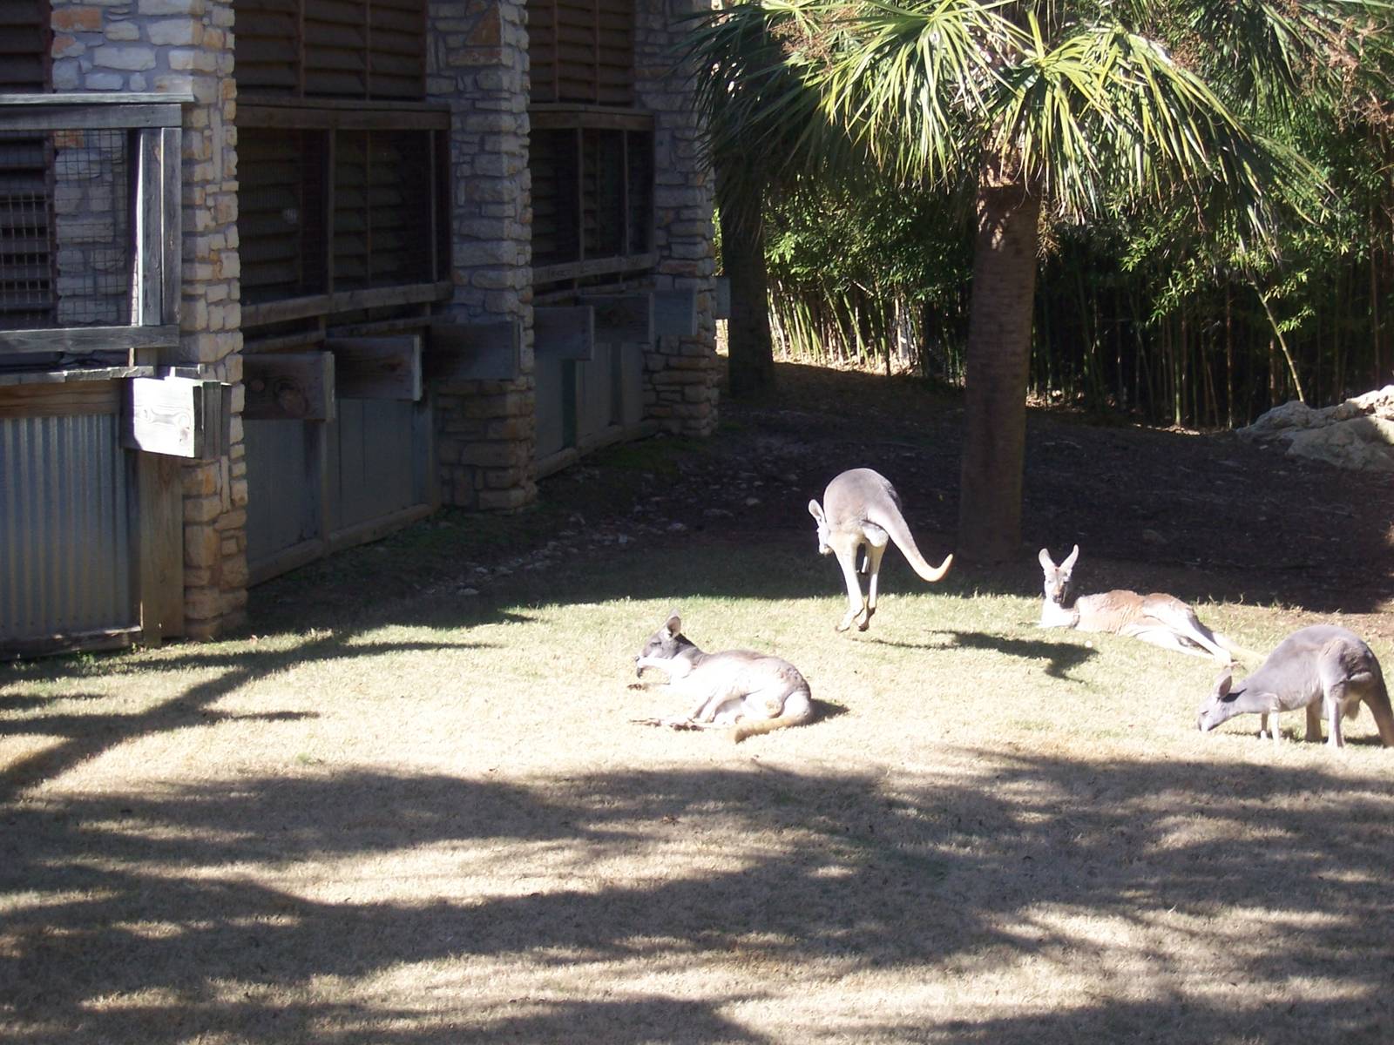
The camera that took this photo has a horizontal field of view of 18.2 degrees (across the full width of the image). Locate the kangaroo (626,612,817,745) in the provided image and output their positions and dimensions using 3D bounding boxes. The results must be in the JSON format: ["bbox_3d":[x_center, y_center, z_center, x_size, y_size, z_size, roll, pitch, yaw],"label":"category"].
[{"bbox_3d":[0.103,0.595,16.800,0.700,0.440,0.500,1,5,10],"label":"kangaroo"}]

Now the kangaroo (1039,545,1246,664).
[{"bbox_3d":[1.980,0.374,19.500,1.000,0.420,0.400,3,6,35],"label":"kangaroo"}]

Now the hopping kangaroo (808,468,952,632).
[{"bbox_3d":[0.823,0.125,19.500,0.370,0.730,1.100,-3,6,-30],"label":"hopping kangaroo"}]

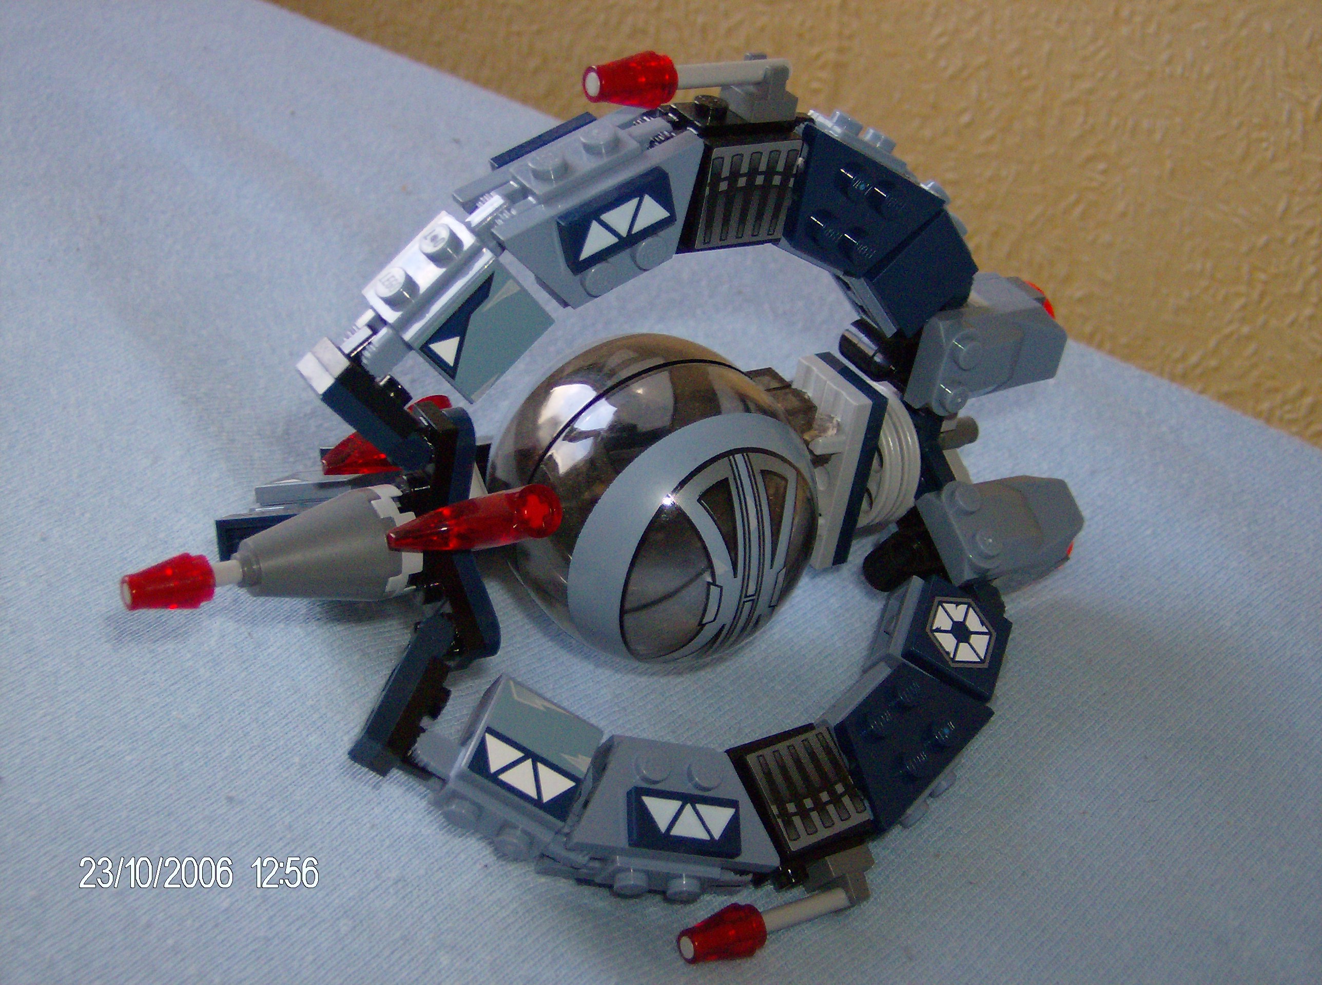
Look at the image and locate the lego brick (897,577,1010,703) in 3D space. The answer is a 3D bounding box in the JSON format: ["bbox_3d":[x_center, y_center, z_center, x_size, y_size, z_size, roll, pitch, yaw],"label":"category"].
[{"bbox_3d":[0.046,0.024,0.280,0.017,0.006,0.016,32,52,-10],"label":"lego brick"}]

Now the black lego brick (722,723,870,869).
[{"bbox_3d":[0.019,0.046,0.256,0.016,0.013,0.018,-12,70,-34],"label":"black lego brick"}]

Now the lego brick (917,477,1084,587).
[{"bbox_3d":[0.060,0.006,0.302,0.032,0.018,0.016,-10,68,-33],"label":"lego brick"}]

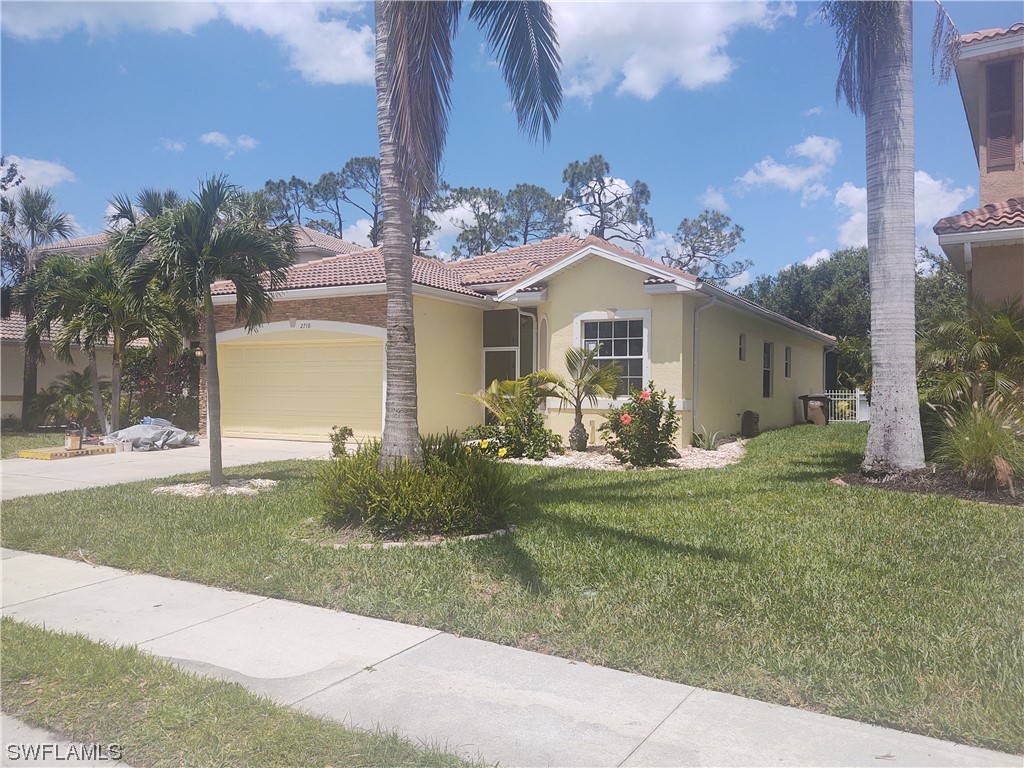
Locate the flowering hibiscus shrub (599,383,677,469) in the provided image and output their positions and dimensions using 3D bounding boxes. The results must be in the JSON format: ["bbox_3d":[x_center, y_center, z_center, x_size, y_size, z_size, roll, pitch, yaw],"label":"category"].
[{"bbox_3d":[2.011,0.639,12.600,1.250,1.330,1.200,0,-1,29],"label":"flowering hibiscus shrub"}]

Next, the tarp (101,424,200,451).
[{"bbox_3d":[-7.649,1.090,16.900,2.200,0.500,1.250,0,-1,16],"label":"tarp"}]

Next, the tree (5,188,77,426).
[{"bbox_3d":[-13.133,-2.071,22.200,2.200,6.700,2.200,0,-1,29],"label":"tree"}]

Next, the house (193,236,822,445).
[{"bbox_3d":[2.542,-1.485,25.290,11.700,5.750,21.500,0,-1,29],"label":"house"}]

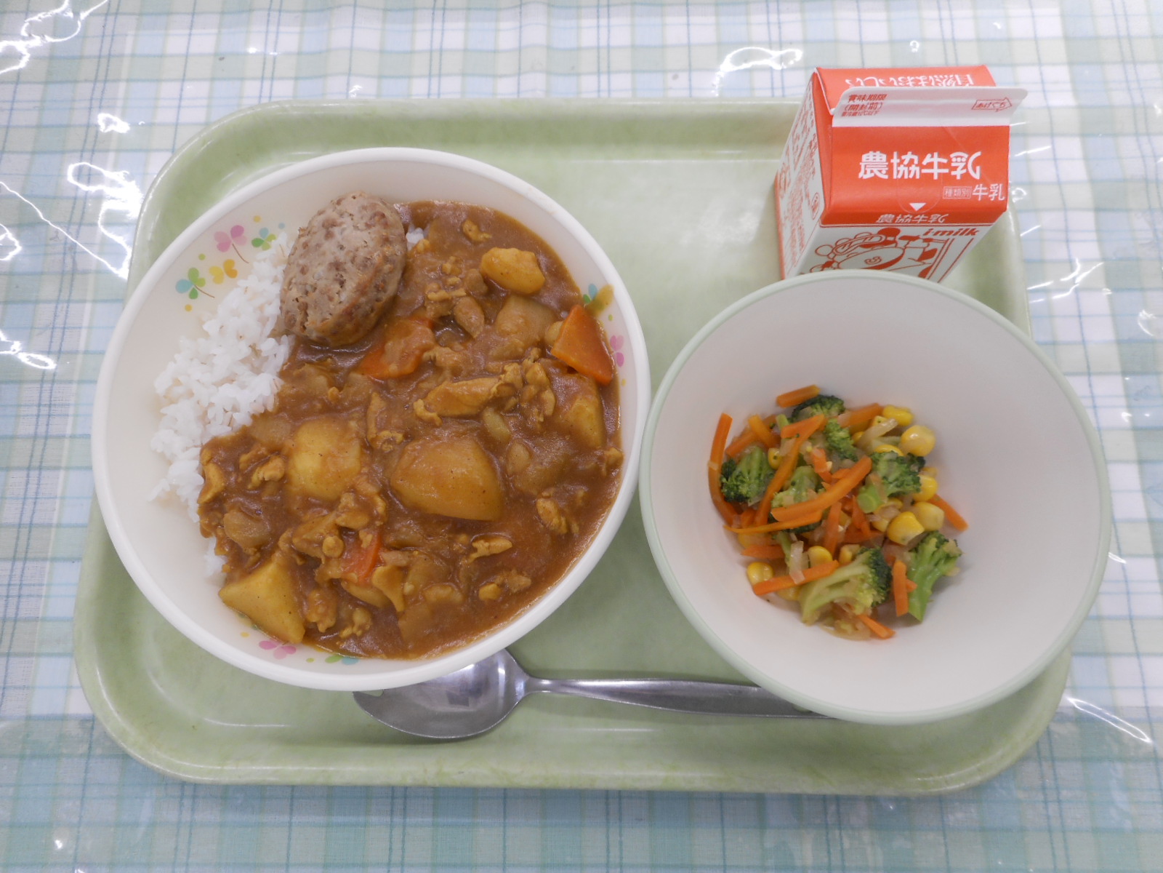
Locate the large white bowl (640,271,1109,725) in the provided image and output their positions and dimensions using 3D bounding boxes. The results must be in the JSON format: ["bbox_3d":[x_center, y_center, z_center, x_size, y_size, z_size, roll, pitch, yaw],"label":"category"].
[{"bbox_3d":[0.090,0.021,0.285,0.141,0.060,0.141,-1,75,2],"label":"large white bowl"}]

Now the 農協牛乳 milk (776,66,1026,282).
[{"bbox_3d":[0.108,-0.092,0.297,0.057,0.092,0.056,-1,75,3],"label":"農協牛乳 milk"}]

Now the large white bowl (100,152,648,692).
[{"bbox_3d":[-0.068,-0.006,0.300,0.183,0.058,0.183,-1,75,2],"label":"large white bowl"}]

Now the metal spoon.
[{"bbox_3d":[0.005,0.088,0.292,0.177,0.020,0.040,3,76,3],"label":"metal spoon"}]

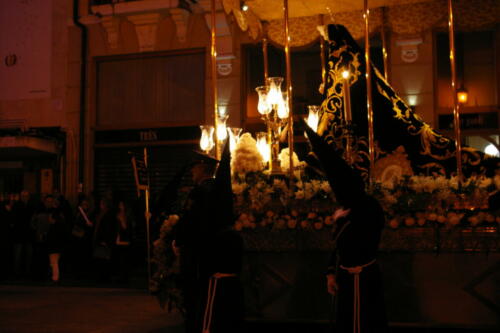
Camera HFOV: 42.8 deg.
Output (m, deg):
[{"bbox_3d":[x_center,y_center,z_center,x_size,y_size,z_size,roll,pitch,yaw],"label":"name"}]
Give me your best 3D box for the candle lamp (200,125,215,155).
[{"bbox_3d":[-0.517,-0.328,7.769,0.165,0.350,0.165,-2,-5,0],"label":"candle lamp"}]

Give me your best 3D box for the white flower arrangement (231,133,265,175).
[{"bbox_3d":[-0.028,-0.129,7.188,0.380,0.500,0.380,-2,-5,0],"label":"white flower arrangement"}]

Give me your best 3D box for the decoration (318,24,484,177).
[{"bbox_3d":[1.777,-0.833,7.658,1.940,1.960,1.250,-3,-5,17],"label":"decoration"}]

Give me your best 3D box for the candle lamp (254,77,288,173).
[{"bbox_3d":[0.269,-0.501,7.809,0.420,1.200,0.420,-3,-5,17],"label":"candle lamp"}]

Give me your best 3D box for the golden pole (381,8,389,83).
[{"bbox_3d":[1.922,-0.989,8.883,0.050,2.540,0.050,-3,-5,17],"label":"golden pole"}]

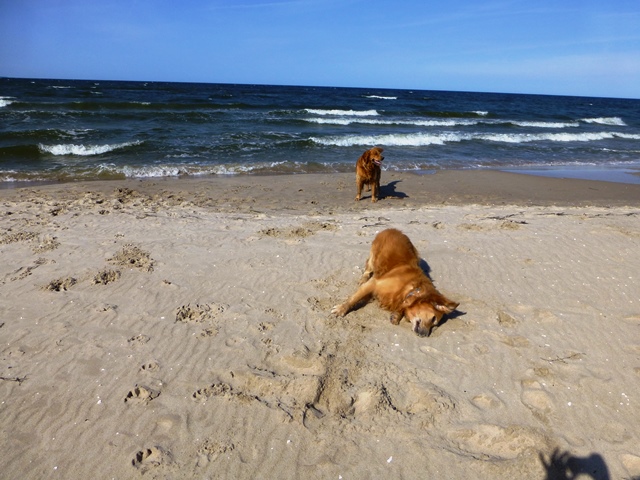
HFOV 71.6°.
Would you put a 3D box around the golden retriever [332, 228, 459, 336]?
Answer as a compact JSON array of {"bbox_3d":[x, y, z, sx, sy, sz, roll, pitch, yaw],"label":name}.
[{"bbox_3d":[0.482,0.226,3.072,0.660,0.460,0.950,1,19,-4],"label":"golden retriever"}]

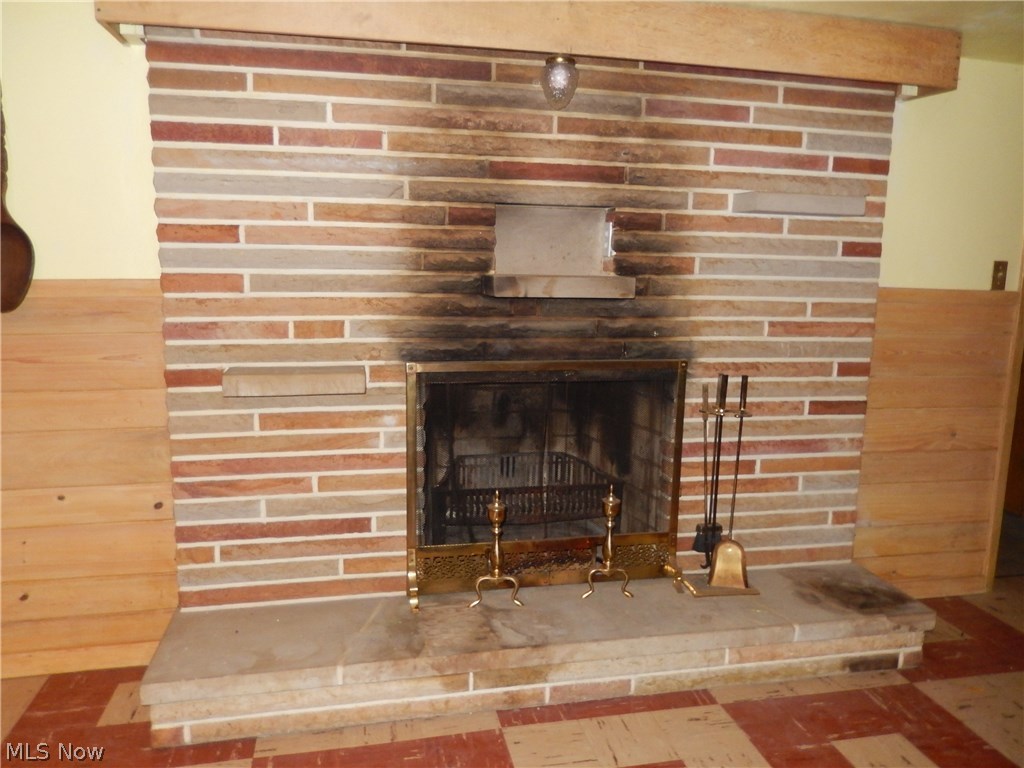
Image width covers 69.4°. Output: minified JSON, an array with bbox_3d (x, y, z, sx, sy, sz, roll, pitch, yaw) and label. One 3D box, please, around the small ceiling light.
[{"bbox_3d":[0.144,-0.920,2.251,0.117,0.167,0.117,1,10,0],"label":"small ceiling light"}]

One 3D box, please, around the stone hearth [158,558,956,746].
[{"bbox_3d":[0.166,0.850,2.453,2.466,0.202,0.424,-1,10,-11],"label":"stone hearth"}]

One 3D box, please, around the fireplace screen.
[{"bbox_3d":[0.136,0.330,2.502,0.979,0.810,0.127,-1,10,-11],"label":"fireplace screen"}]

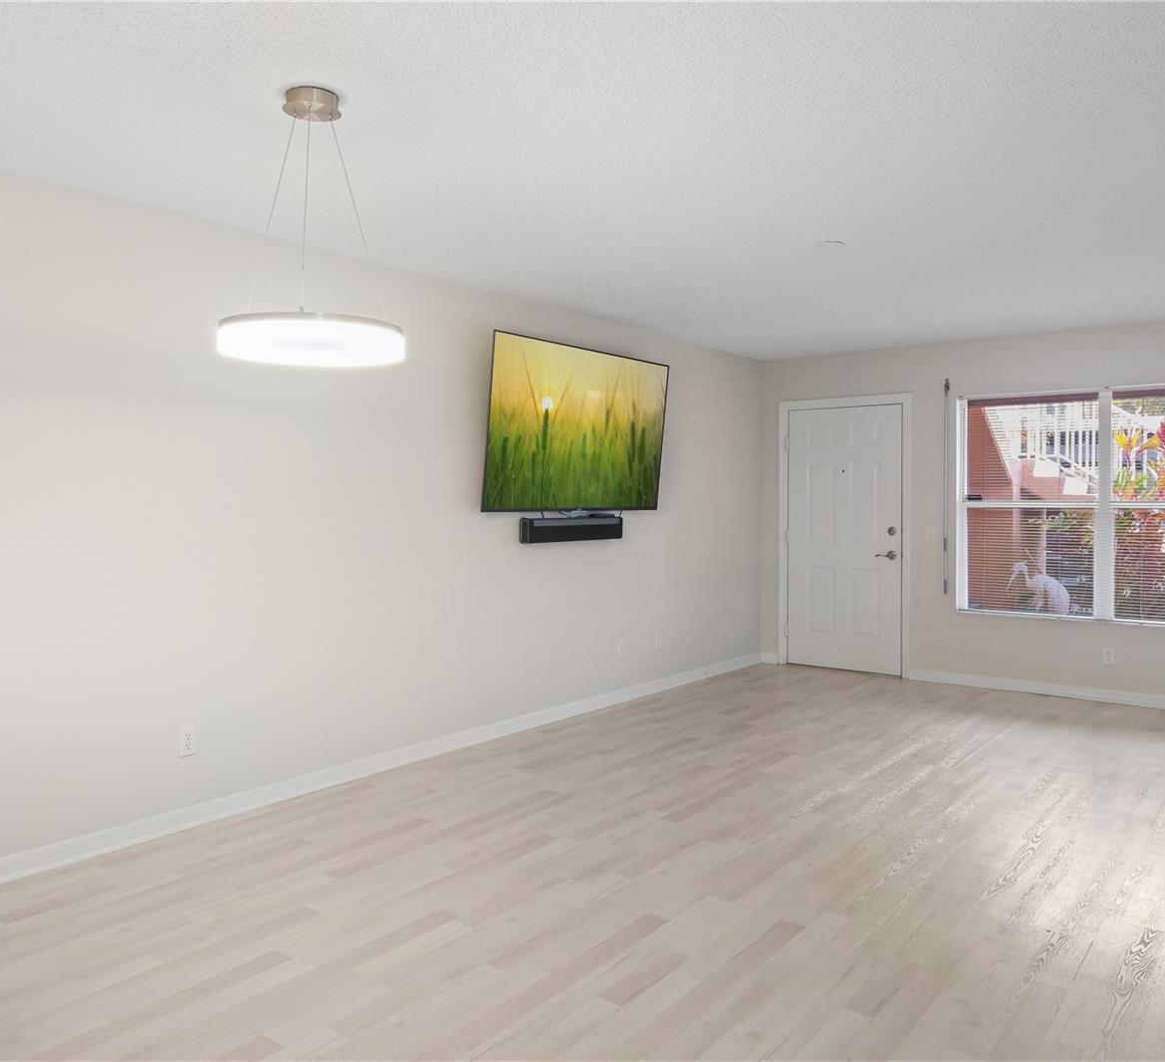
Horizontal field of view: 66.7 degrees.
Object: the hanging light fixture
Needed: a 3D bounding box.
[{"bbox_3d":[-0.774,-0.875,2.547,0.515,0.725,0.515,0,2,0],"label":"hanging light fixture"}]

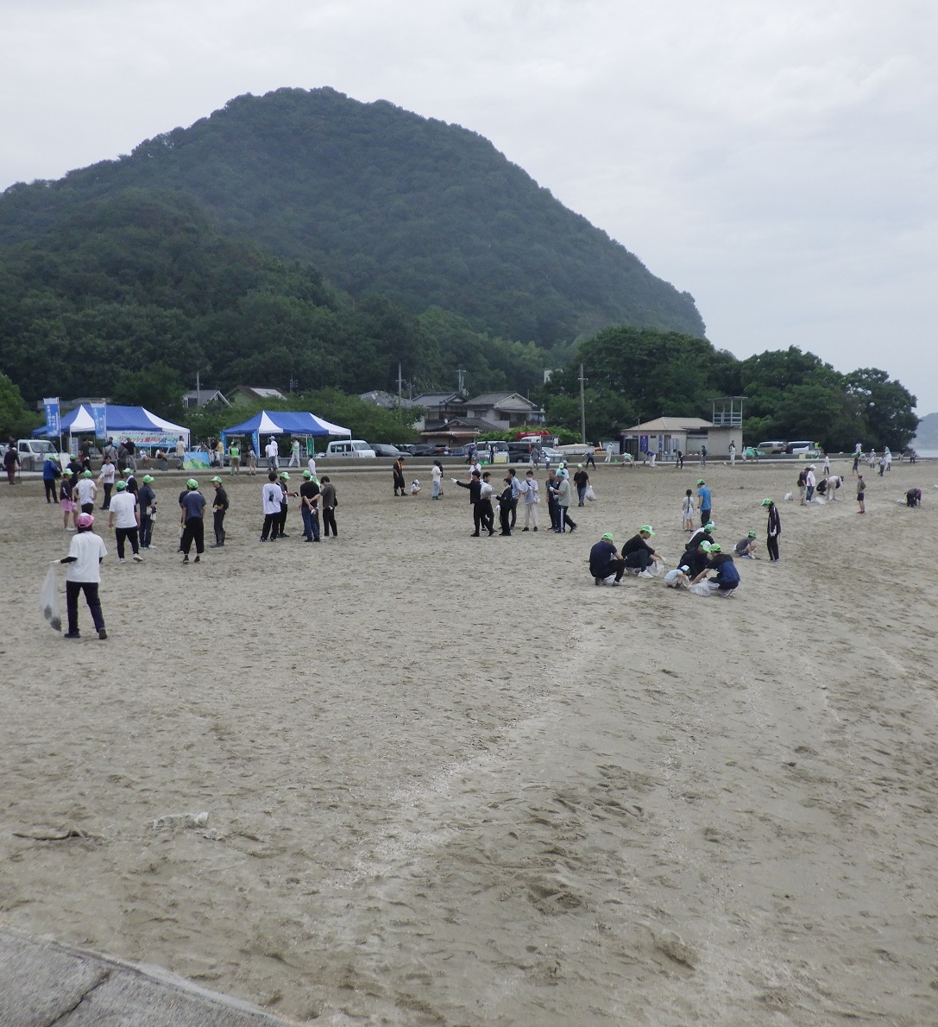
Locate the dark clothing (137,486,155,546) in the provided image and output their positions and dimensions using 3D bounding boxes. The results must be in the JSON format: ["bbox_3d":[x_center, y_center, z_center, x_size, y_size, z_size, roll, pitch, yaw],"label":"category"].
[{"bbox_3d":[-7.438,0.049,25.500,0.300,1.420,0.430,-3,4,-40],"label":"dark clothing"}]

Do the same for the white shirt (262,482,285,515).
[{"bbox_3d":[-4.914,-0.388,27.727,0.510,0.790,0.300,1,3,9],"label":"white shirt"}]

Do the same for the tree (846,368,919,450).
[{"bbox_3d":[48.346,-11.946,129.516,8.500,10.200,8.200,1,4,20],"label":"tree"}]

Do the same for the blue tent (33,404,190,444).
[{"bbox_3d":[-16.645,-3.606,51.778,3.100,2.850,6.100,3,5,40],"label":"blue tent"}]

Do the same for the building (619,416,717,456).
[{"bbox_3d":[16.450,-6.082,90.799,6.500,3.700,5.000,-3,5,-42],"label":"building"}]

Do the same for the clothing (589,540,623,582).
[{"bbox_3d":[2.497,0.868,20.200,0.550,0.750,0.440,-1,4,-16],"label":"clothing"}]

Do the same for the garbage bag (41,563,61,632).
[{"bbox_3d":[-5.337,1.066,14.150,0.260,0.880,0.260,-2,4,-21],"label":"garbage bag"}]

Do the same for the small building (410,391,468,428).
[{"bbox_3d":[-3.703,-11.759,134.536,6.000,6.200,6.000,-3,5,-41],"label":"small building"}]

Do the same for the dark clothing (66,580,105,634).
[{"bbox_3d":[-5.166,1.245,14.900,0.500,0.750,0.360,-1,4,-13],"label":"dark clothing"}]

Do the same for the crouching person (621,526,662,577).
[{"bbox_3d":[3.408,0.747,21.785,0.830,1.000,0.560,1,4,12],"label":"crouching person"}]

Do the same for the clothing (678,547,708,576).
[{"bbox_3d":[4.585,0.989,22.500,0.550,0.560,0.500,2,4,30],"label":"clothing"}]

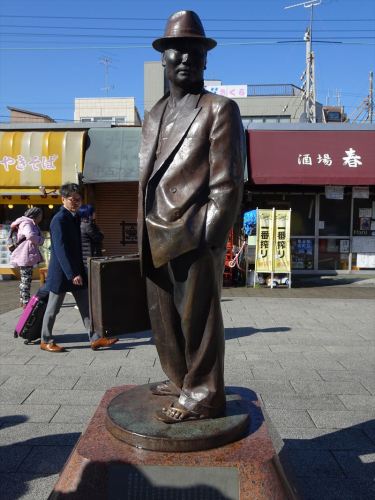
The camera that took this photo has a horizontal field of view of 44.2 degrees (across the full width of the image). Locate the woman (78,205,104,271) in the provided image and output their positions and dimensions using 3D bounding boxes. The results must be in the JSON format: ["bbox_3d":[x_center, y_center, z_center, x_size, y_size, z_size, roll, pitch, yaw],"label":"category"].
[{"bbox_3d":[-1.440,0.093,6.947,0.480,1.550,0.480,-1,5,-14],"label":"woman"}]

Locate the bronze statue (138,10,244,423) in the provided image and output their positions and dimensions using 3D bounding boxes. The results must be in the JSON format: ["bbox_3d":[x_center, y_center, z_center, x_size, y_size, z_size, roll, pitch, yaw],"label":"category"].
[{"bbox_3d":[0.020,-0.141,2.095,0.510,1.780,0.400,4,6,43],"label":"bronze statue"}]

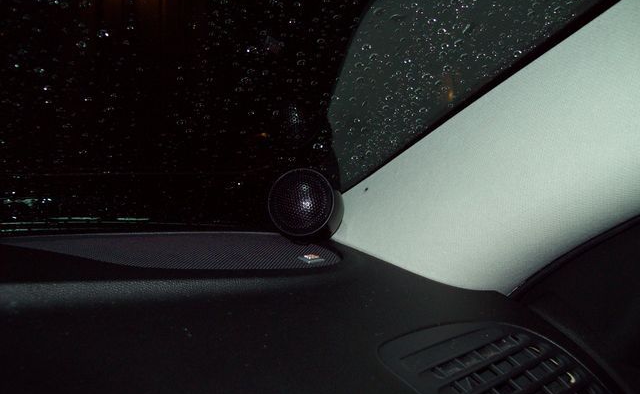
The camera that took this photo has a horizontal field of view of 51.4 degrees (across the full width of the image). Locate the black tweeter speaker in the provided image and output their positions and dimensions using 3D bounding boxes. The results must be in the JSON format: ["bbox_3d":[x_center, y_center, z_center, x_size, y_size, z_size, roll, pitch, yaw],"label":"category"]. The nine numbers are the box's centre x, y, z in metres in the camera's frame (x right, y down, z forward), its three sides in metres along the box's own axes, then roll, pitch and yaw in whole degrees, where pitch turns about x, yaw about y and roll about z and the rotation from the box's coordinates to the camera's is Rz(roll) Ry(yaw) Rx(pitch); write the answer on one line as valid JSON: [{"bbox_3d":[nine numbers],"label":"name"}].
[{"bbox_3d":[-0.011,0.007,0.531,0.054,0.054,0.036,2,-11,13],"label":"black tweeter speaker"}]

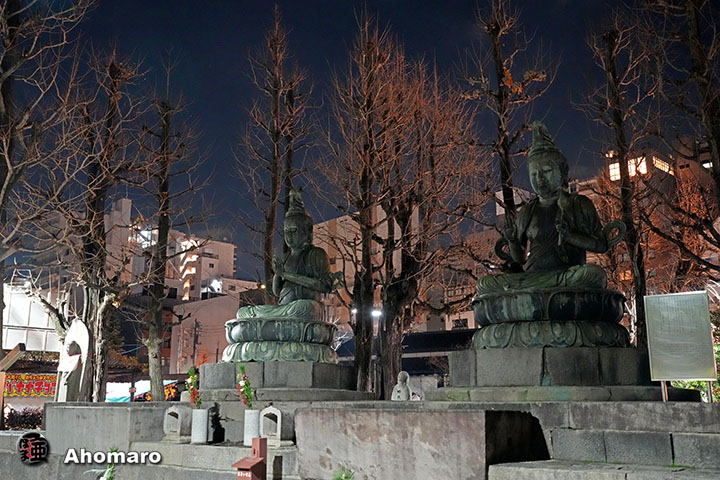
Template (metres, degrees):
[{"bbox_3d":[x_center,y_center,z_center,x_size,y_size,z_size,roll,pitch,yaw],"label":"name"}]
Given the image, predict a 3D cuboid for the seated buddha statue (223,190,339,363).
[{"bbox_3d":[-1.277,0.572,11.290,1.870,2.990,1.850,-11,-17,40],"label":"seated buddha statue"}]

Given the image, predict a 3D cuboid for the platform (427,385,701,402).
[{"bbox_3d":[2.328,1.850,8.125,2.940,0.170,2.940,-11,-17,40],"label":"platform"}]

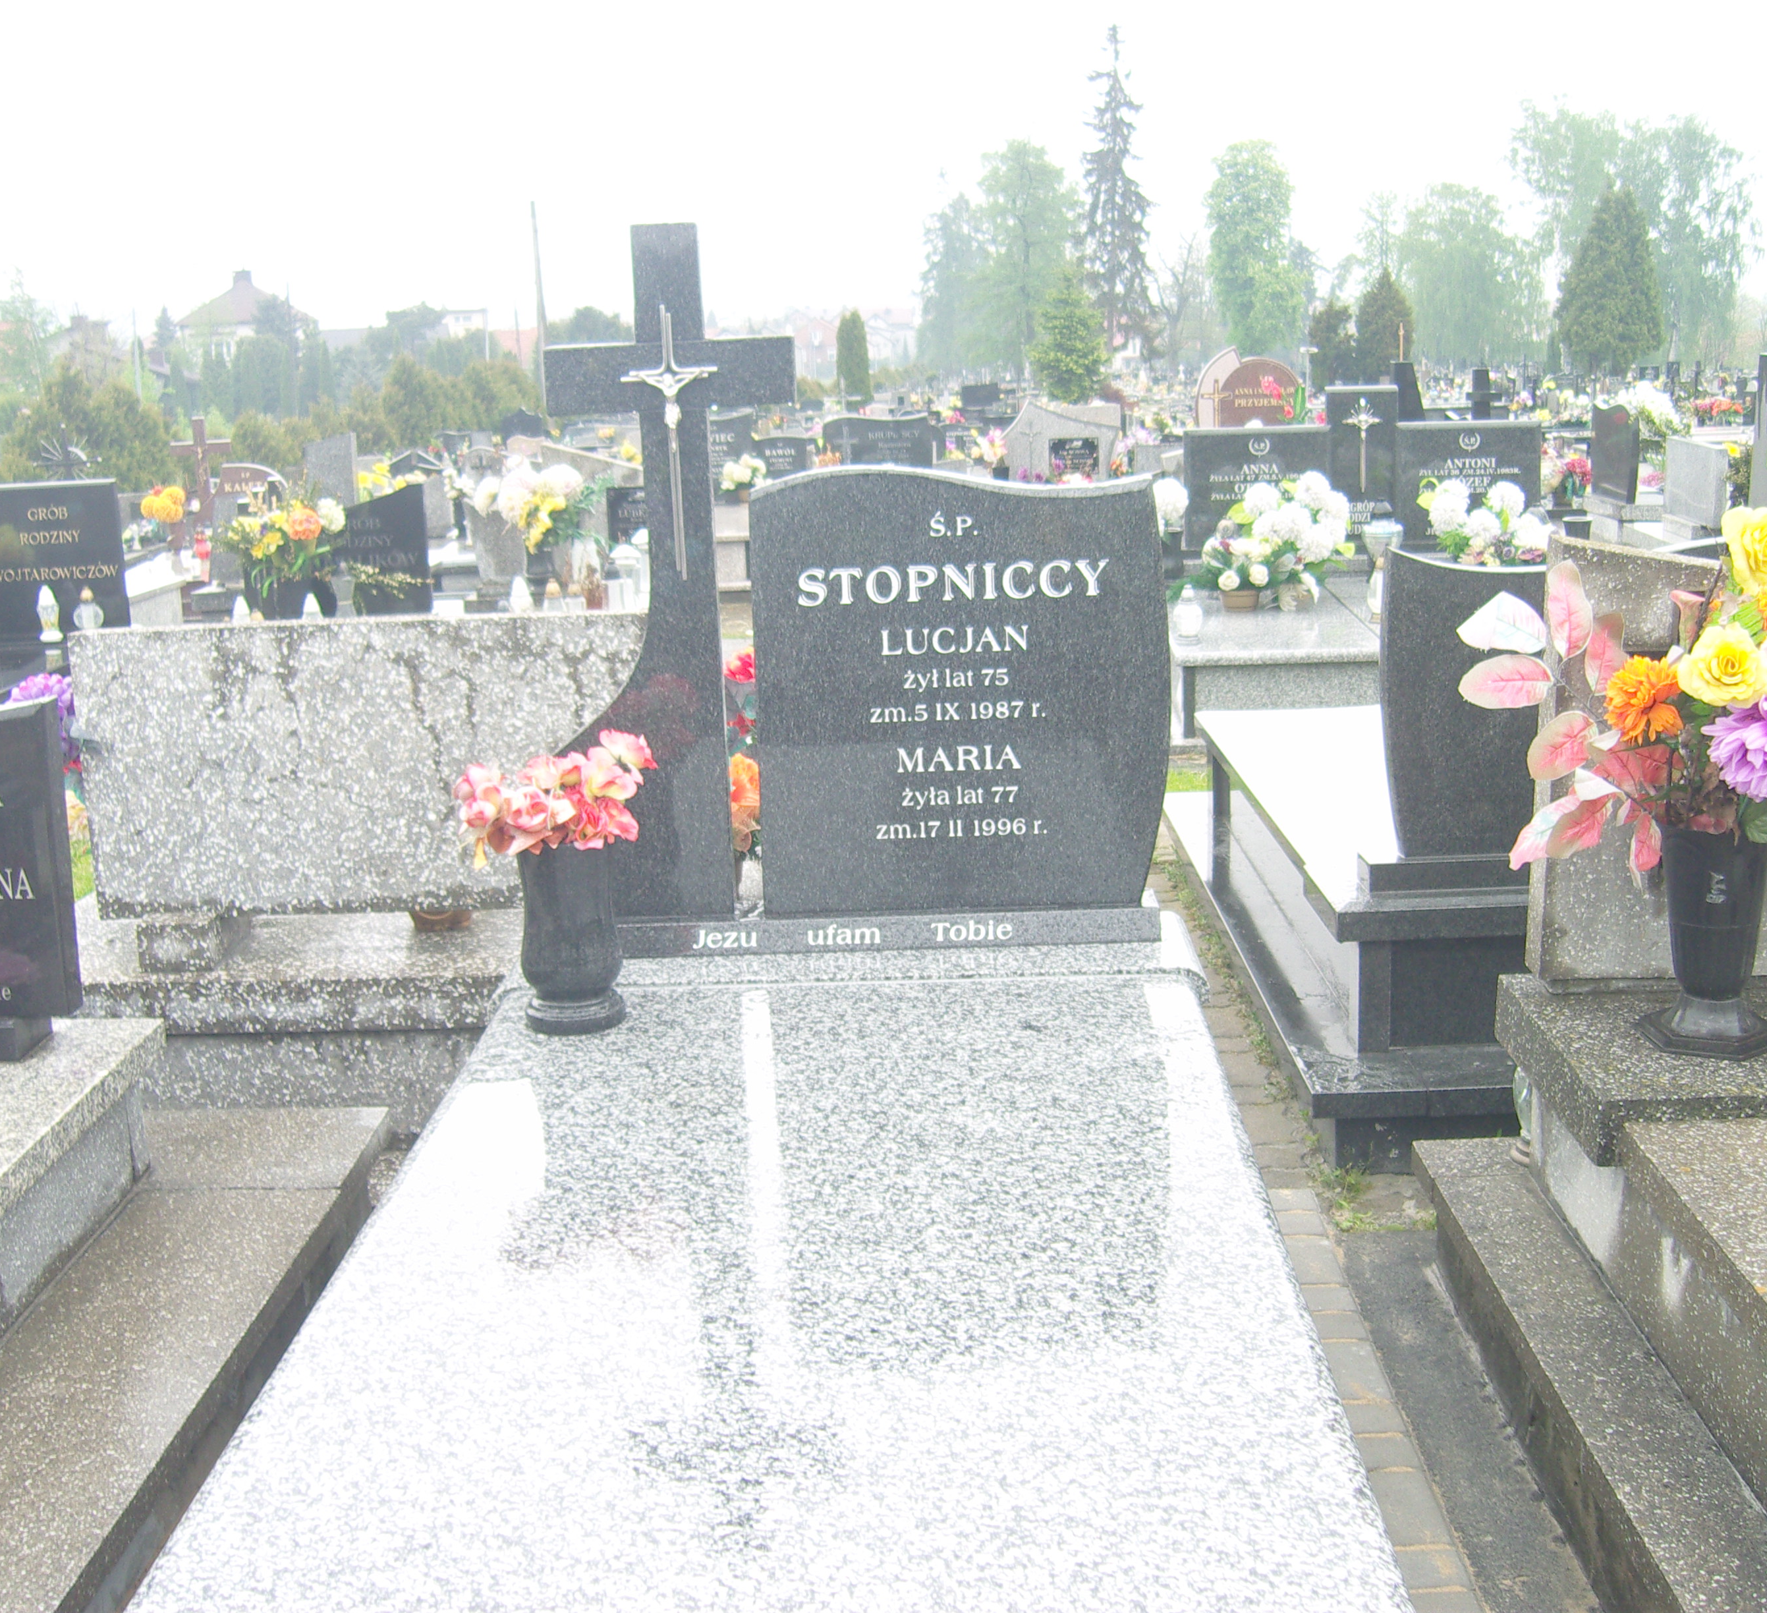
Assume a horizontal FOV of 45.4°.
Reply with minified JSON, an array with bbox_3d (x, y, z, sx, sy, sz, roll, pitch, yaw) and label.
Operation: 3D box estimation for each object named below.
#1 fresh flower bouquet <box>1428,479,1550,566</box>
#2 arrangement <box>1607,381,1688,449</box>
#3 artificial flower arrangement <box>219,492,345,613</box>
[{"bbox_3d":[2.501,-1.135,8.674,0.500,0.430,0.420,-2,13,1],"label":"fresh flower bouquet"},{"bbox_3d":[5.576,-2.859,15.458,0.560,0.490,0.460,-2,13,1],"label":"arrangement"},{"bbox_3d":[-2.547,-1.076,8.932,0.510,0.500,0.420,-2,13,1],"label":"artificial flower arrangement"}]

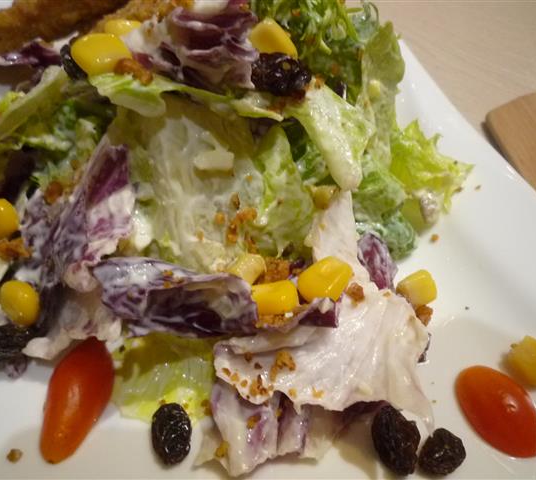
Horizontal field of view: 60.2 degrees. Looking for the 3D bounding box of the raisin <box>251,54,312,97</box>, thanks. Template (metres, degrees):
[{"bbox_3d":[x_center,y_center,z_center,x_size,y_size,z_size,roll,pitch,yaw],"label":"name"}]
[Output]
[{"bbox_3d":[0.004,-0.052,0.147,0.021,0.013,0.014,15,64,7],"label":"raisin"}]

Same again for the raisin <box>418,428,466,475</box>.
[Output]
[{"bbox_3d":[0.051,0.062,0.135,0.015,0.011,0.011,-24,66,-12],"label":"raisin"}]

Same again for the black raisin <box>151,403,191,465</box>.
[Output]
[{"bbox_3d":[-0.029,0.057,0.137,0.011,0.010,0.017,-8,63,-4],"label":"black raisin"}]

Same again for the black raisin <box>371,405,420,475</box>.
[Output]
[{"bbox_3d":[0.038,0.059,0.136,0.013,0.012,0.020,-20,65,-10],"label":"black raisin"}]

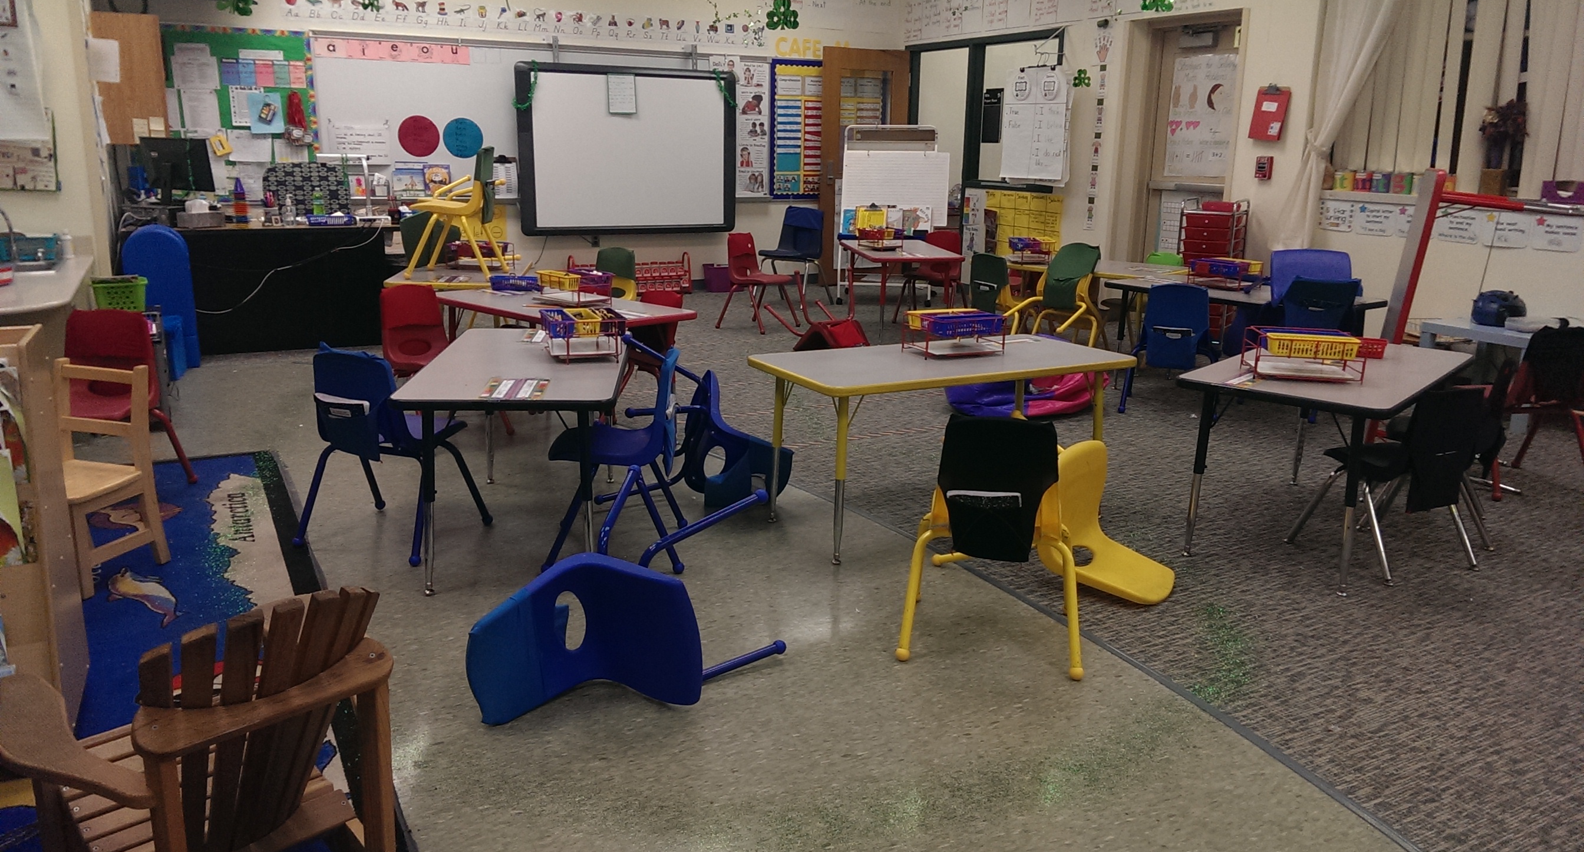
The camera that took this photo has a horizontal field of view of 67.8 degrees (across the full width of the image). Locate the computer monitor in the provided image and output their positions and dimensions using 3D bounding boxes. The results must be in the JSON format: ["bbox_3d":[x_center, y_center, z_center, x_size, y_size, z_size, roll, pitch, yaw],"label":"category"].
[{"bbox_3d":[-3.625,-1.499,6.962,0.500,0.400,0.190,6,15,19],"label":"computer monitor"}]

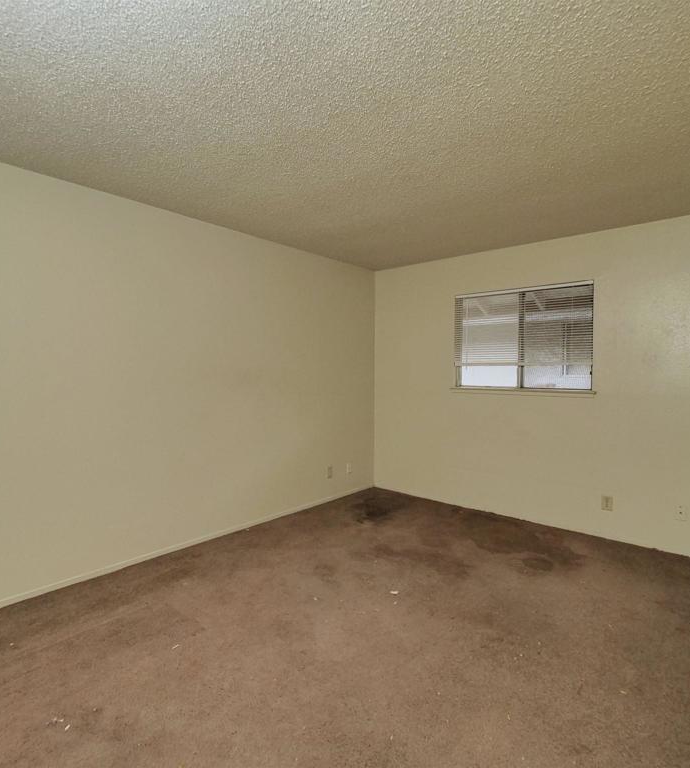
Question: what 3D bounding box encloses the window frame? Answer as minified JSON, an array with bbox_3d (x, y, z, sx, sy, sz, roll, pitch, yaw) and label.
[{"bbox_3d":[1.552,-0.383,3.725,1.235,0.950,0.080,2,2,40],"label":"window frame"}]

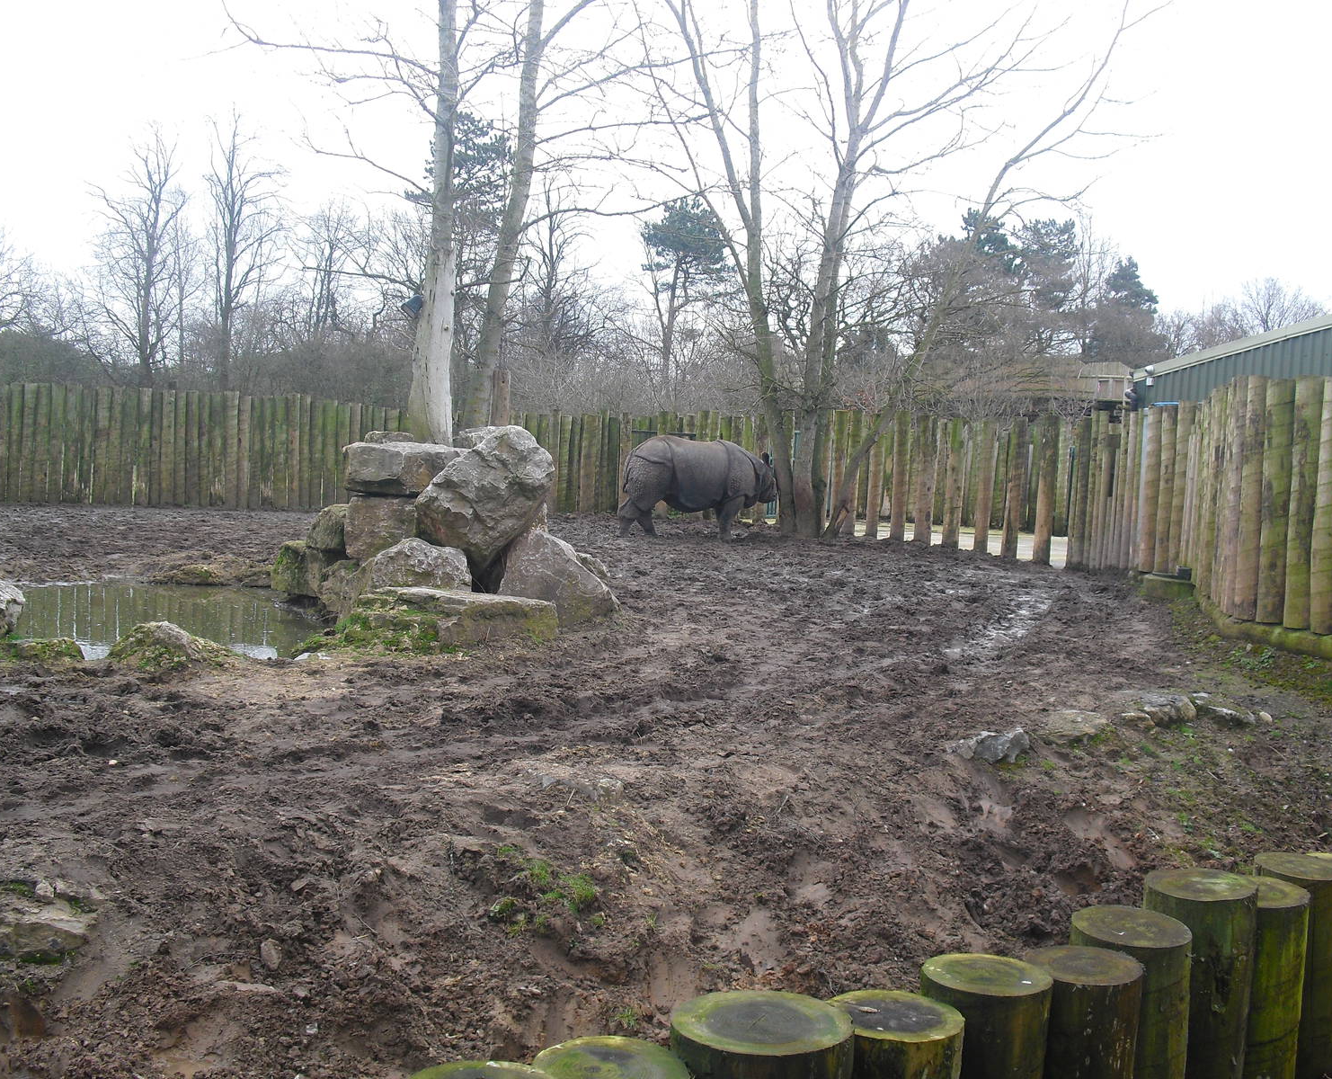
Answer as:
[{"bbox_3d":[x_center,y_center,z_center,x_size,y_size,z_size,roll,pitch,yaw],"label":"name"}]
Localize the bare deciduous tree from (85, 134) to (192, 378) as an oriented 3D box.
[{"bbox_3d":[-19.793,-9.108,56.000,4.000,12.400,4.000,1,4,-19],"label":"bare deciduous tree"}]

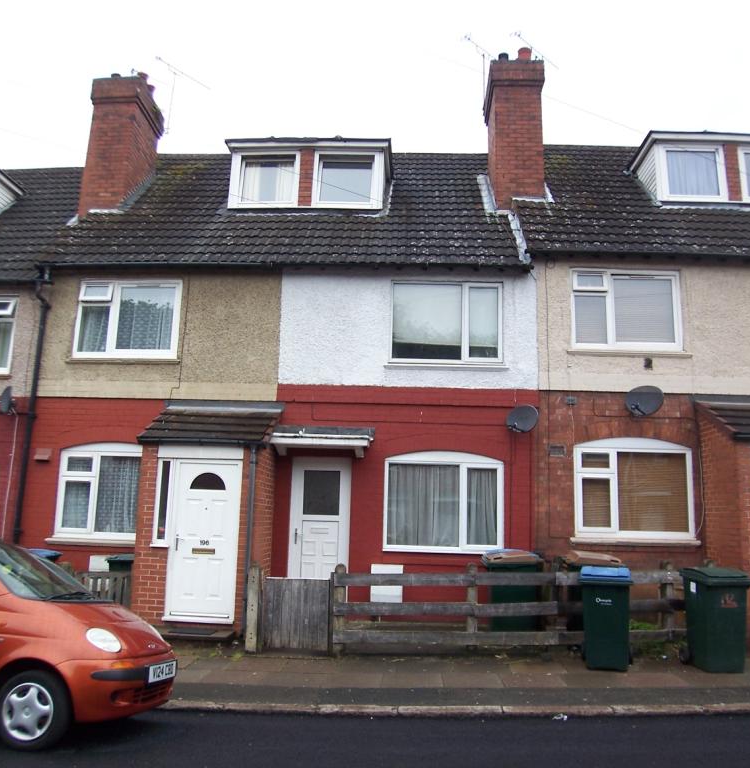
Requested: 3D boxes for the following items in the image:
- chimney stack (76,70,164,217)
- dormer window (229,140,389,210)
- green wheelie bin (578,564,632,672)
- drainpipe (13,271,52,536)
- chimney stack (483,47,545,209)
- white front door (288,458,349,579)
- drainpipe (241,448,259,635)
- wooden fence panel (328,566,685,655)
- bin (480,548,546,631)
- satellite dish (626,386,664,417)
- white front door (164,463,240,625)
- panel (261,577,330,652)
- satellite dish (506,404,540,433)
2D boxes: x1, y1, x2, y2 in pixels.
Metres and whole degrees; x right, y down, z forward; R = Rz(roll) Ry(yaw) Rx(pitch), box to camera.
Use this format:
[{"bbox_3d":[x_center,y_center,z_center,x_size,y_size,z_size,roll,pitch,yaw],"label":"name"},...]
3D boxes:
[{"bbox_3d":[-4.739,-4.294,12.744,0.920,3.000,1.250,1,-10,3],"label":"chimney stack"},{"bbox_3d":[-1.174,-3.560,12.272,2.860,1.380,1.100,1,-10,3],"label":"dormer window"},{"bbox_3d":[2.512,2.556,7.490,0.580,1.070,0.720,-1,-11,15],"label":"green wheelie bin"},{"bbox_3d":[-5.222,0.728,10.199,0.200,5.200,0.240,1,-10,3],"label":"drainpipe"},{"bbox_3d":[2.534,-4.397,12.352,0.930,3.200,1.250,1,-10,3],"label":"chimney stack"},{"bbox_3d":[-0.804,2.144,9.869,0.880,2.120,0.080,1,-10,3],"label":"white front door"},{"bbox_3d":[-1.616,1.990,8.691,0.075,2.400,0.085,1,-10,3],"label":"drainpipe"},{"bbox_3d":[1.591,2.583,7.841,4.350,1.080,0.120,0,-10,3],"label":"wooden fence panel"},{"bbox_3d":[1.726,2.660,8.585,0.720,1.070,0.580,5,-11,-16],"label":"bin"},{"bbox_3d":[3.826,0.248,9.632,0.370,0.440,0.510,10,-13,-38],"label":"satellite dish"},{"bbox_3d":[-2.216,2.018,8.805,0.930,2.070,0.080,1,-10,3],"label":"white front door"},{"bbox_3d":[-0.932,2.740,8.089,0.800,0.880,0.060,1,-10,3],"label":"panel"},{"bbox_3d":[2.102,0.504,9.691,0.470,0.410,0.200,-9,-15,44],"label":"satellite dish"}]

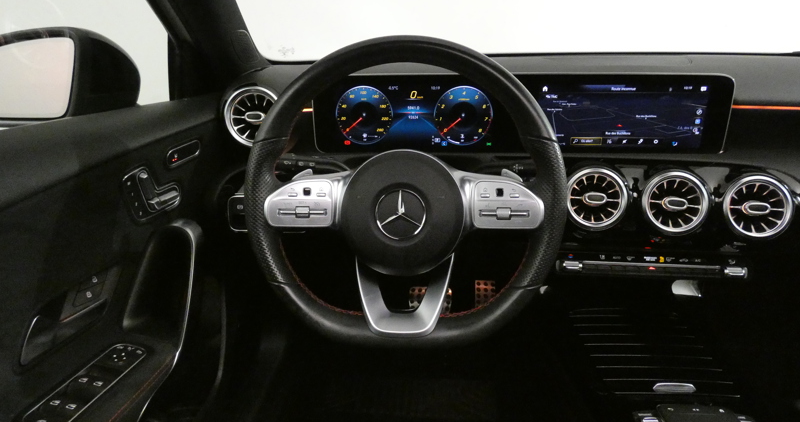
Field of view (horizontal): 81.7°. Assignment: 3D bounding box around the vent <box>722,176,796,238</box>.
[{"bbox_3d":[0.472,-0.009,0.622,0.090,0.090,0.035,1,13,3],"label":"vent"}]

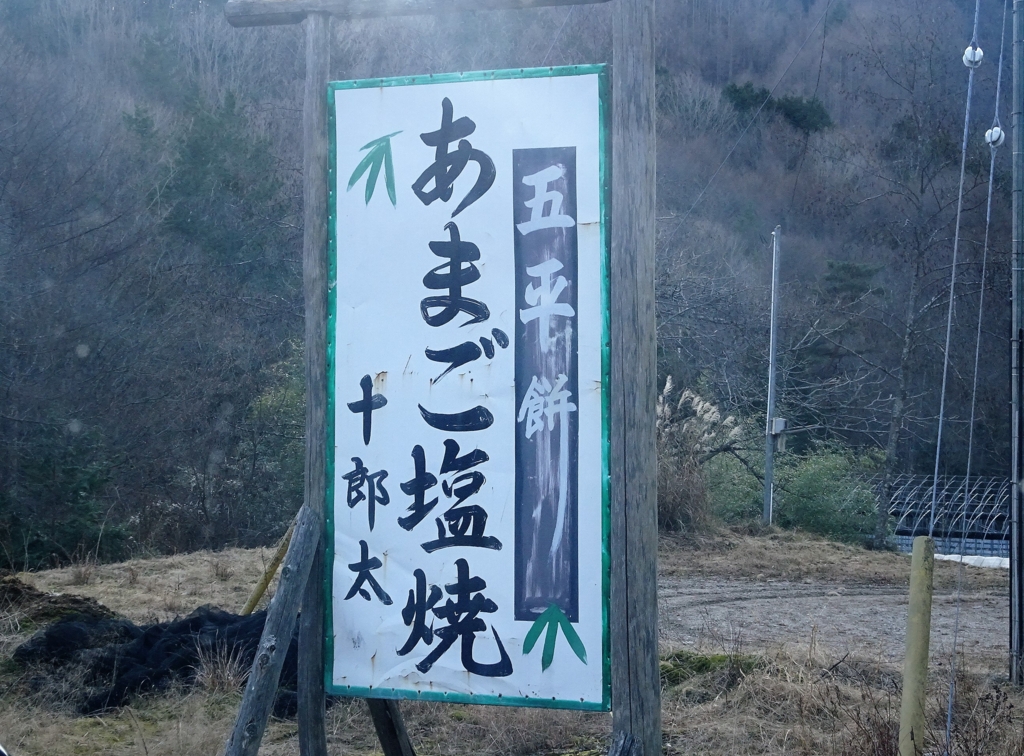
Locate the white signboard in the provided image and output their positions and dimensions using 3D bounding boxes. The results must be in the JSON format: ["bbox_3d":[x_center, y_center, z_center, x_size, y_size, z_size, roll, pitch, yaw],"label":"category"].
[{"bbox_3d":[-0.131,0.028,7.130,0.915,1.825,0.040,0,-1,26],"label":"white signboard"}]

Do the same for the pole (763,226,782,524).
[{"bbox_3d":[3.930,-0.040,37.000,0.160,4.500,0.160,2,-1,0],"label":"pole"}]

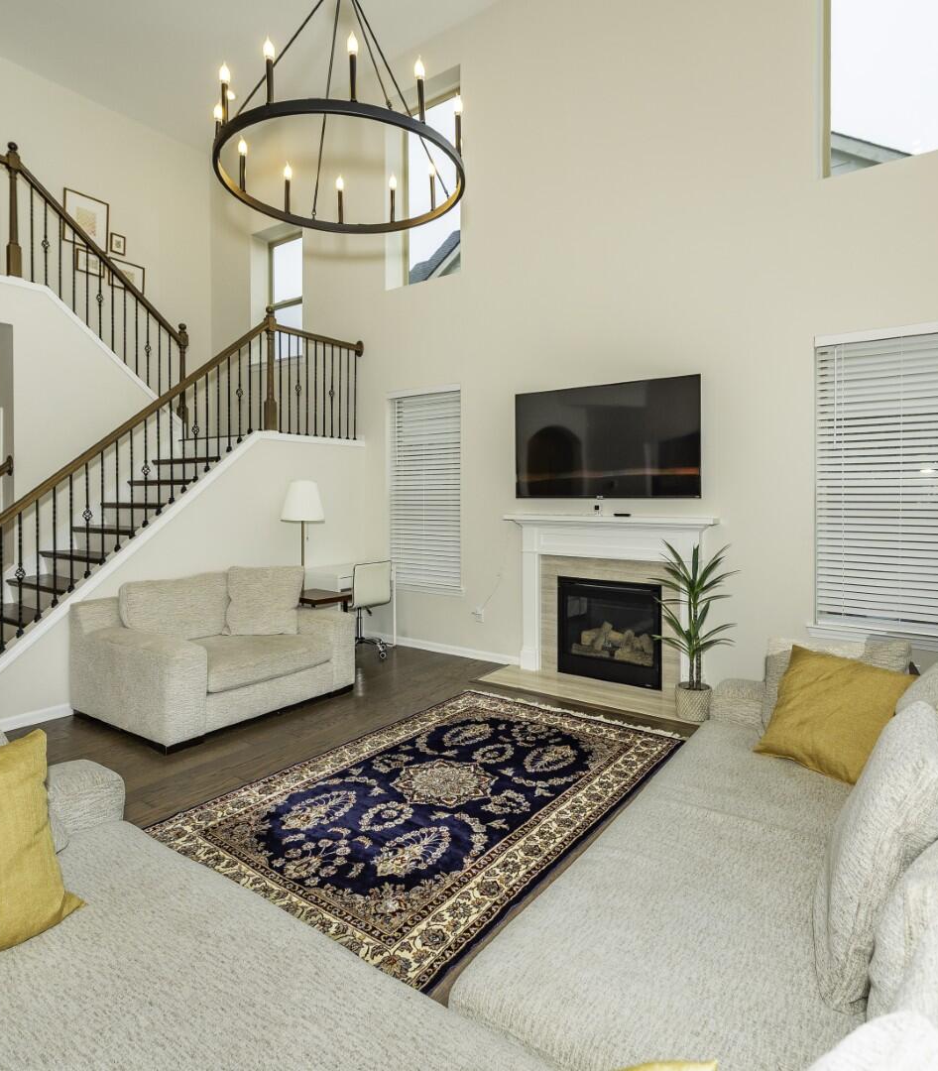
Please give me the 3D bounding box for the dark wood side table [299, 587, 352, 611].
[{"bbox_3d":[-1.288,0.808,5.293,0.479,0.608,0.393,2,4,36],"label":"dark wood side table"}]

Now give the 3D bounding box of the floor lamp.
[{"bbox_3d":[-1.358,0.329,5.119,0.358,1.580,0.358,2,4,36],"label":"floor lamp"}]

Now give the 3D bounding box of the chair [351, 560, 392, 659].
[{"bbox_3d":[-0.976,0.661,5.627,0.543,0.858,0.529,2,4,36],"label":"chair"}]

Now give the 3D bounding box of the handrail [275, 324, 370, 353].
[{"bbox_3d":[-1.419,-1.873,6.012,0.079,0.074,1.001,2,4,36],"label":"handrail"}]

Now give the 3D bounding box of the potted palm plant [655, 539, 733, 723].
[{"bbox_3d":[1.460,0.594,4.086,0.515,1.137,0.501,2,4,36],"label":"potted palm plant"}]

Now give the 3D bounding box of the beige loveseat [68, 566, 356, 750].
[{"bbox_3d":[-1.724,0.723,4.390,1.115,0.887,1.473,2,4,36],"label":"beige loveseat"}]

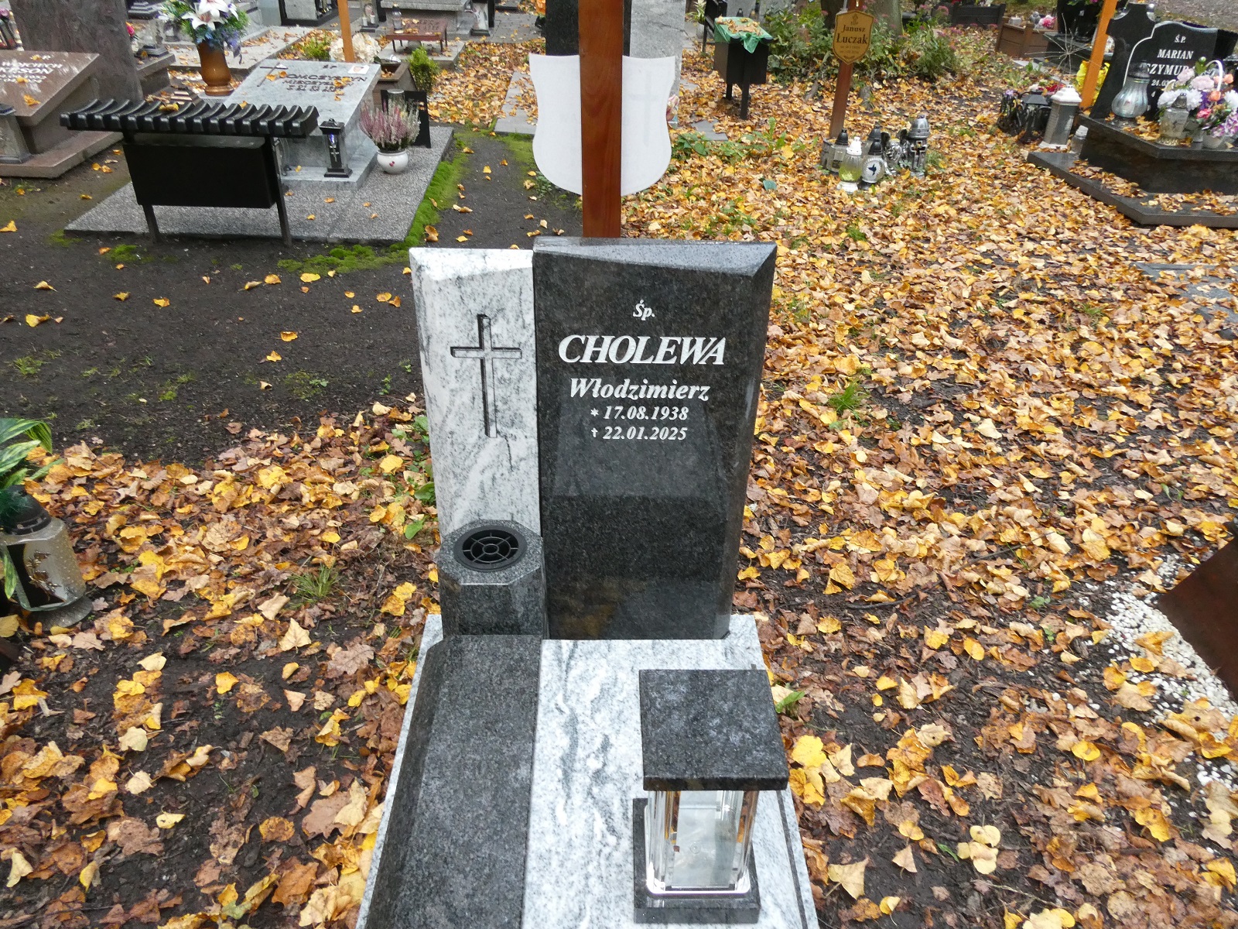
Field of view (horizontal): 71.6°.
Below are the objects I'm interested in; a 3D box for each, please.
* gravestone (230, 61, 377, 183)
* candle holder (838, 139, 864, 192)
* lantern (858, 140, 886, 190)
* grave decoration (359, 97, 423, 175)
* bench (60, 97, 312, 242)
[{"bbox_3d":[-1.540,-1.656,4.098,0.780,0.300,1.270,0,34,-4],"label":"gravestone"},{"bbox_3d":[1.121,-1.447,4.128,0.113,0.240,0.113,0,34,-4],"label":"candle holder"},{"bbox_3d":[1.243,-1.476,4.200,0.115,0.218,0.110,0,34,-4],"label":"lantern"},{"bbox_3d":[-1.043,-1.495,3.900,0.260,0.290,0.250,0,34,-4],"label":"grave decoration"},{"bbox_3d":[-1.471,-1.025,3.094,0.785,0.475,0.290,1,34,-3],"label":"bench"}]

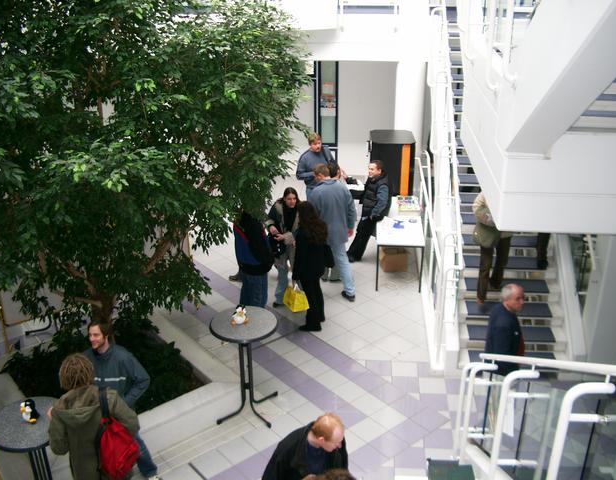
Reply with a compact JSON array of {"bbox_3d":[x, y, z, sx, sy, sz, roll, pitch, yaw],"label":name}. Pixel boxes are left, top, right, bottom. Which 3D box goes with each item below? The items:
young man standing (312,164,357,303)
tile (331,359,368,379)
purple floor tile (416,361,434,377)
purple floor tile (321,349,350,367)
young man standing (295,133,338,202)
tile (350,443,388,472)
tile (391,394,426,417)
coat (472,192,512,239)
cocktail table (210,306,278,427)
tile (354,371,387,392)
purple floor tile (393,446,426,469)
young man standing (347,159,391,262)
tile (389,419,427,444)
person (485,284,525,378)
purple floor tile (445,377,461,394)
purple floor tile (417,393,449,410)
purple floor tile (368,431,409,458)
[{"bbox_3d":[0.379,-0.097,9.572,0.580,1.770,0.580,-10,25,-19],"label":"young man standing"},{"bbox_3d":[0.509,1.530,8.078,0.302,0.010,0.302,-19,30,-35],"label":"tile"},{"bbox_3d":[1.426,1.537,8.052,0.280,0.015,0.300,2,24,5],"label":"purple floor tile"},{"bbox_3d":[0.305,1.424,8.156,0.300,0.010,0.300,-19,30,-36],"label":"purple floor tile"},{"bbox_3d":[0.136,-0.851,11.172,0.600,1.830,0.400,-9,26,-20],"label":"young man standing"},{"bbox_3d":[0.583,2.103,6.589,0.300,0.010,0.300,-19,30,-36],"label":"tile"},{"bbox_3d":[1.078,1.809,7.438,0.300,0.015,0.300,-19,30,-36],"label":"tile"},{"bbox_3d":[2.135,-0.343,7.816,0.540,0.740,0.370,1,24,5],"label":"coat"},{"bbox_3d":[-0.628,1.342,7.179,0.710,1.090,0.710,-1,24,0],"label":"cocktail table"},{"bbox_3d":[0.702,1.621,7.862,0.302,0.010,0.302,-19,30,-35],"label":"tile"},{"bbox_3d":[0.980,2.102,6.587,0.300,0.010,0.300,2,24,4],"label":"purple floor tile"},{"bbox_3d":[0.936,-0.443,10.456,0.620,1.660,0.520,-8,25,-16],"label":"young man standing"},{"bbox_3d":[1.041,1.980,7.052,0.300,0.015,0.300,-19,30,-36],"label":"tile"},{"bbox_3d":[1.853,1.185,6.506,0.380,1.730,0.500,6,24,13],"label":"person"},{"bbox_3d":[1.716,1.661,7.735,0.302,0.010,0.302,1,24,5],"label":"purple floor tile"},{"bbox_3d":[1.368,1.754,7.385,0.300,0.010,0.300,2,24,4],"label":"purple floor tile"},{"bbox_3d":[0.812,2.058,6.863,0.302,0.010,0.302,-19,30,-35],"label":"purple floor tile"}]

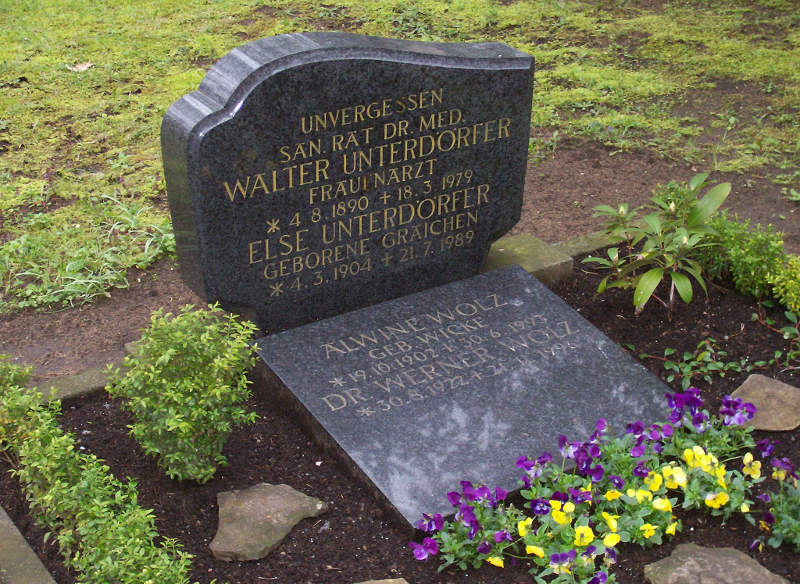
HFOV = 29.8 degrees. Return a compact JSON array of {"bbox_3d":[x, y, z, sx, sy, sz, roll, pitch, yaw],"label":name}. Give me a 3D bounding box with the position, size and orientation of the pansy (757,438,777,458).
[{"bbox_3d":[0.699,0.299,2.866,0.032,0.030,0.022,-13,28,-24],"label":"pansy"}]

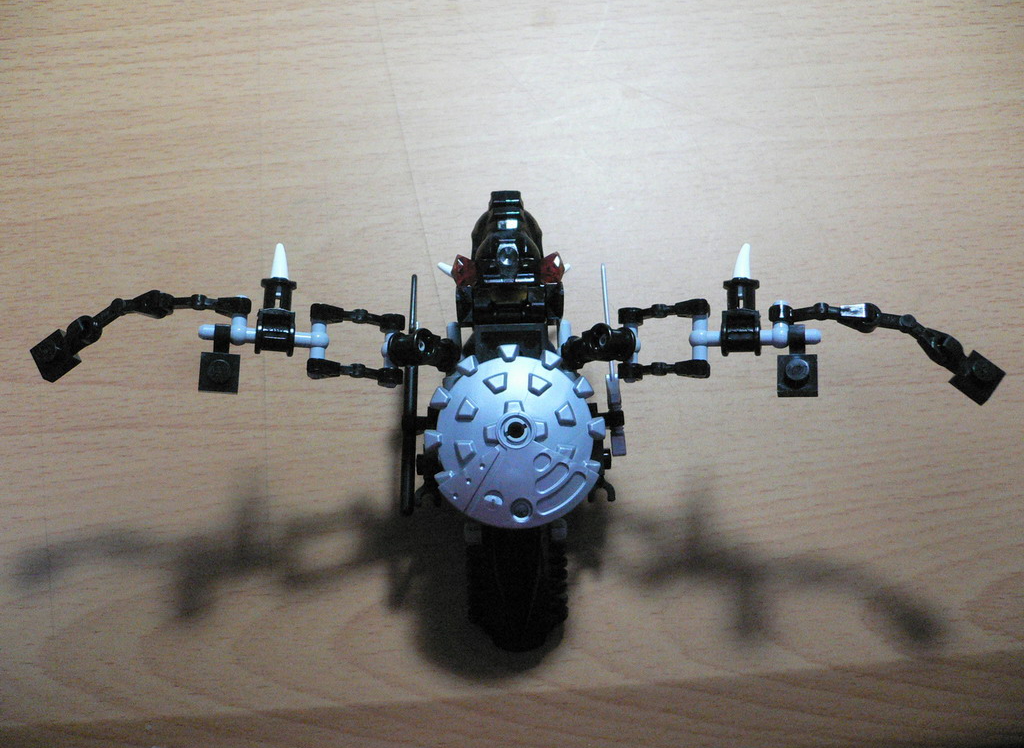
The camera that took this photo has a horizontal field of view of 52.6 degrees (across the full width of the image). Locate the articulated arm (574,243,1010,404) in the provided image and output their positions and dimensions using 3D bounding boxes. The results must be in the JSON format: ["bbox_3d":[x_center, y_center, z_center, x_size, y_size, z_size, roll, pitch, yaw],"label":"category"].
[{"bbox_3d":[0.054,-0.010,0.212,0.086,0.021,0.036,0,74,0],"label":"articulated arm"}]

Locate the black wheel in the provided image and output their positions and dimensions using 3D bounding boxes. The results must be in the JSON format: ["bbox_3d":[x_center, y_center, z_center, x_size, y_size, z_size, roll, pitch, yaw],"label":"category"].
[{"bbox_3d":[0.001,0.045,0.234,0.022,0.035,0.035,0,74,0],"label":"black wheel"}]

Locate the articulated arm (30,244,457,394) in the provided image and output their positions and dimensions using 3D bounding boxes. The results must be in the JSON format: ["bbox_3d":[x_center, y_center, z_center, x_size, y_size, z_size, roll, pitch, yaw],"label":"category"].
[{"bbox_3d":[-0.054,-0.011,0.215,0.086,0.018,0.033,0,74,0],"label":"articulated arm"}]

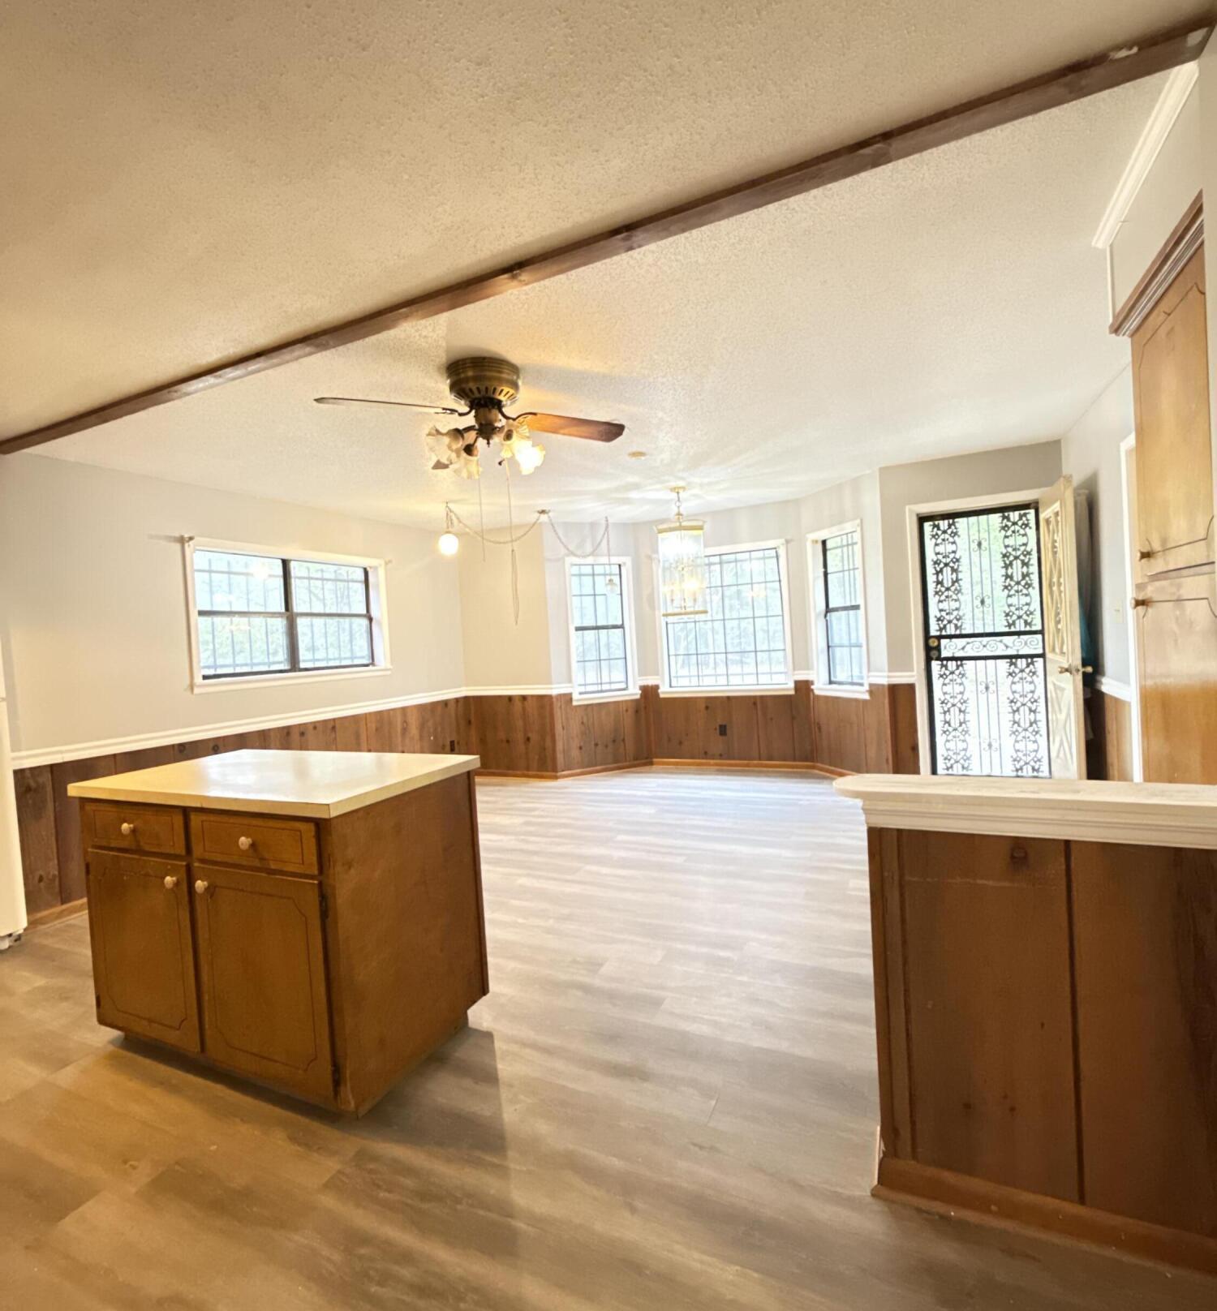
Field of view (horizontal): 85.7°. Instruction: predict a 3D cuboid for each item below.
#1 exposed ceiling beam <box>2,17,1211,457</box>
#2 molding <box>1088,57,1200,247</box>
[{"bbox_3d":[-0.971,-1.140,2.352,4.838,0.039,0.082,-3,2,25],"label":"exposed ceiling beam"},{"bbox_3d":[1.377,-1.252,1.717,0.041,0.052,0.767,-3,2,25],"label":"molding"}]

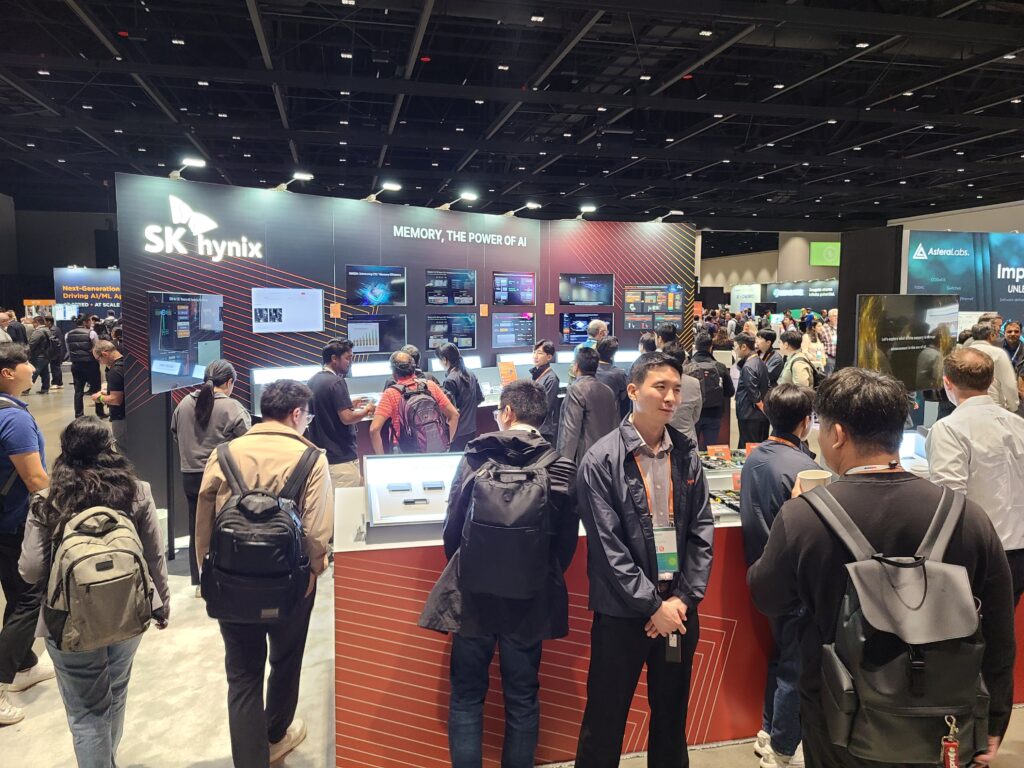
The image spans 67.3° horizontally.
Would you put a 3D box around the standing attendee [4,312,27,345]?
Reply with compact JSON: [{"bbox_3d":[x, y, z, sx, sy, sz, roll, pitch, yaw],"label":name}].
[{"bbox_3d":[-11.274,-0.737,17.517,0.500,1.820,0.360,-6,8,-45],"label":"standing attendee"}]

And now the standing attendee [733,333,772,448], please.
[{"bbox_3d":[2.396,0.335,7.675,0.360,1.695,0.500,5,8,39],"label":"standing attendee"}]

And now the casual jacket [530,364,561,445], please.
[{"bbox_3d":[0.294,0.162,6.750,0.280,0.700,0.470,-2,6,-24],"label":"casual jacket"}]

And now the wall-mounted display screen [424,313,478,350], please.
[{"bbox_3d":[-0.680,-0.589,8.720,0.725,0.410,0.060,-5,8,-42],"label":"wall-mounted display screen"}]

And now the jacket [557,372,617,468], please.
[{"bbox_3d":[0.575,0.288,5.861,0.530,0.723,0.340,-4,7,-34],"label":"jacket"}]

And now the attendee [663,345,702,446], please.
[{"bbox_3d":[1.315,0.517,6.283,0.500,1.719,0.340,0,6,-3],"label":"attendee"}]

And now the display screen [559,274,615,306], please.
[{"bbox_3d":[0.955,-1.186,9.703,0.715,0.410,0.060,-1,6,-9],"label":"display screen"}]

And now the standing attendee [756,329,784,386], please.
[{"bbox_3d":[2.707,0.282,8.072,0.360,1.719,0.500,2,6,17],"label":"standing attendee"}]

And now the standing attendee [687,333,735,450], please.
[{"bbox_3d":[2.052,0.293,8.073,0.540,1.696,0.400,2,6,21],"label":"standing attendee"}]

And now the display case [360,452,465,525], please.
[{"bbox_3d":[-0.345,0.480,3.425,0.620,0.280,0.460,-1,6,-14],"label":"display case"}]

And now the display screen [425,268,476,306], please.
[{"bbox_3d":[-0.670,-1.056,8.452,0.730,0.420,0.060,-5,8,-43],"label":"display screen"}]

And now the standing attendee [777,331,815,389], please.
[{"bbox_3d":[2.684,0.384,7.375,0.380,1.771,0.500,3,6,23],"label":"standing attendee"}]

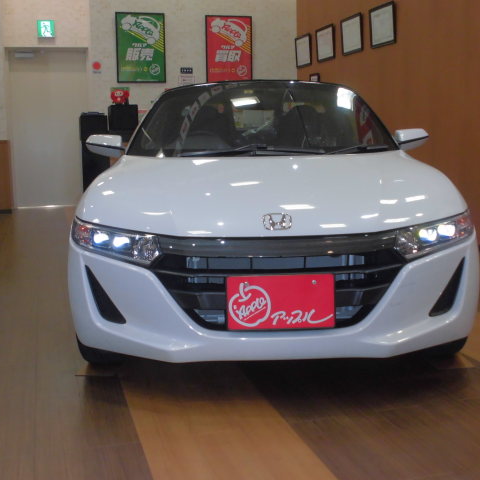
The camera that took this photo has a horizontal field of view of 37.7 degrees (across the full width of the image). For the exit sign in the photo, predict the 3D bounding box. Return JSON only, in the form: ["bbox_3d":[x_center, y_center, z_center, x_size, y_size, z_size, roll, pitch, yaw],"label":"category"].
[{"bbox_3d":[-2.346,-2.552,8.518,0.212,0.212,0.060,-3,8,-15],"label":"exit sign"}]

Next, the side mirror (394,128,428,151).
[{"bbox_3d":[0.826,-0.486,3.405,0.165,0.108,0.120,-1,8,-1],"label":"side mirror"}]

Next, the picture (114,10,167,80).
[{"bbox_3d":[-1.246,-2.420,8.860,0.613,0.865,0.030,-3,8,-15],"label":"picture"}]

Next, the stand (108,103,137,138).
[{"bbox_3d":[-1.437,-1.458,8.680,0.350,0.420,0.320,-3,8,-15],"label":"stand"}]

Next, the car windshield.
[{"bbox_3d":[0.089,-0.588,3.364,1.250,0.360,0.650,-1,8,-1],"label":"car windshield"}]

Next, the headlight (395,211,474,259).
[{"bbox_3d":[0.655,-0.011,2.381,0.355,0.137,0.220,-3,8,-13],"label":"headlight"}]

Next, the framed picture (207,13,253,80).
[{"bbox_3d":[-0.134,-2.477,9.165,0.613,0.865,0.030,-3,8,-15],"label":"framed picture"}]

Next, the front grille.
[{"bbox_3d":[0.125,0.133,2.232,0.780,0.280,0.140,-1,8,-1],"label":"front grille"}]

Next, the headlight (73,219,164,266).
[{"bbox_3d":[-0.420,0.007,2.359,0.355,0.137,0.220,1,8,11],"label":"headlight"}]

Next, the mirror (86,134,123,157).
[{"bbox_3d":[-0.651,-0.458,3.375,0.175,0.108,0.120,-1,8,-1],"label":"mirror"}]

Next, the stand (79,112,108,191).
[{"bbox_3d":[-1.776,-0.927,8.640,0.320,1.215,0.350,-3,8,-15],"label":"stand"}]

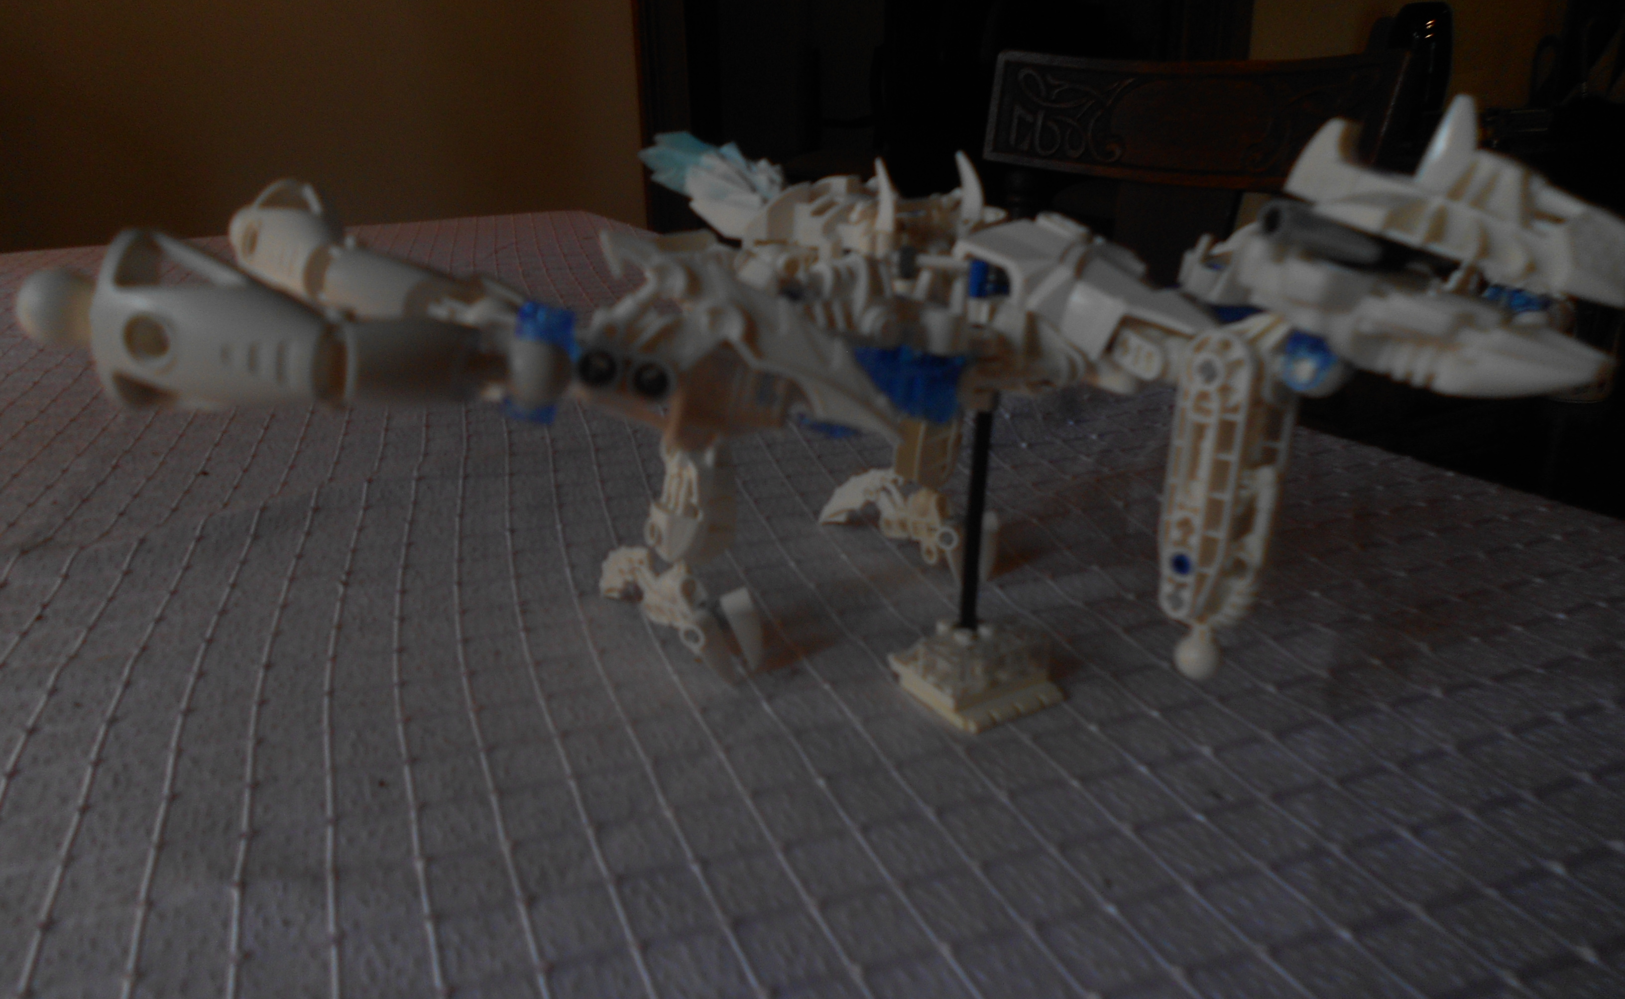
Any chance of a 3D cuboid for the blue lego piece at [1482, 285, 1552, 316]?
[{"bbox_3d":[0.144,-0.041,0.250,0.012,0.008,0.012,-16,23,-38],"label":"blue lego piece"}]

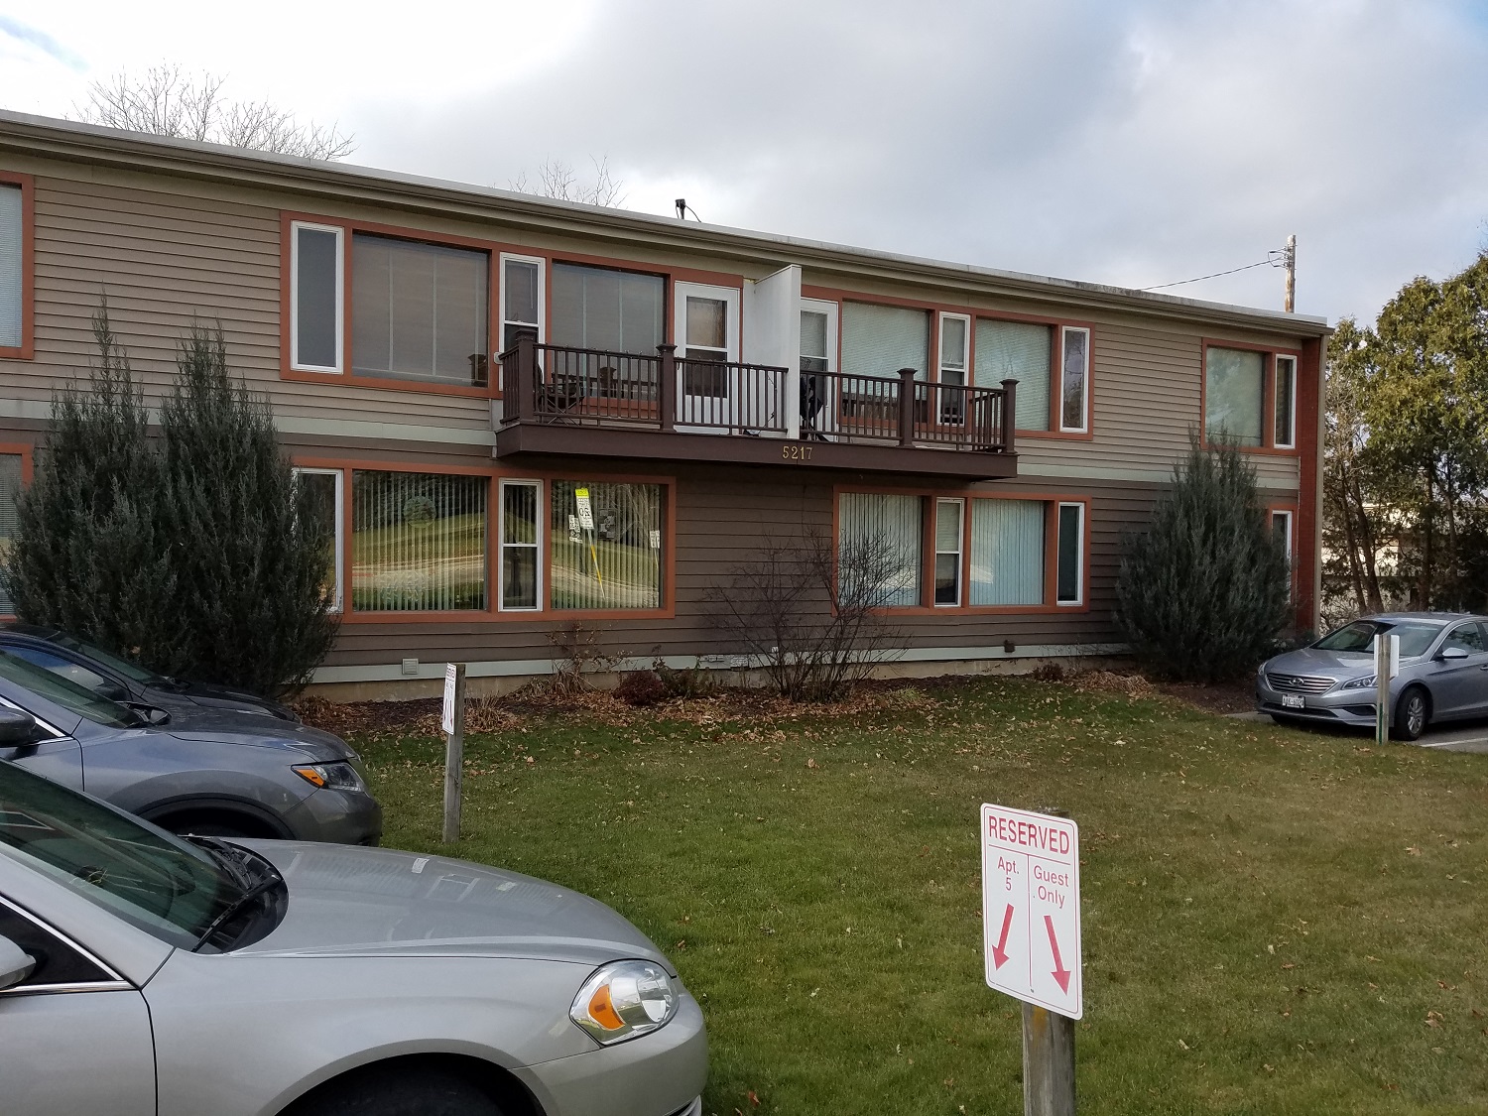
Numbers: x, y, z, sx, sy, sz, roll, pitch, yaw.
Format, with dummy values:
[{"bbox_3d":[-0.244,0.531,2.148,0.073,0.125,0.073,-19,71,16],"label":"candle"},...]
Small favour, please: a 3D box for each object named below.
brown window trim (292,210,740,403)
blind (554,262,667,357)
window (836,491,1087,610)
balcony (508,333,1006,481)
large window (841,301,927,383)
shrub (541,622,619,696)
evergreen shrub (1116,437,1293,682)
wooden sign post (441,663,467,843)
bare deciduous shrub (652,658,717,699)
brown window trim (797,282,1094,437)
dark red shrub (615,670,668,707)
[{"bbox_3d":[-2.604,-2.895,13.786,5.786,1.883,0.160,1,0,-27],"label":"brown window trim"},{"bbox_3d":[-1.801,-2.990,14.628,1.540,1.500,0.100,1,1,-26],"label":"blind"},{"bbox_3d":[3.479,-0.065,17.136,4.850,1.900,0.150,1,1,-26],"label":"window"},{"bbox_3d":[0.450,-1.871,14.761,7.250,1.399,1.002,1,0,-27],"label":"balcony"},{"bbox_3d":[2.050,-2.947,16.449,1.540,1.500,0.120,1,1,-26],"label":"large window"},{"bbox_3d":[-2.045,1.269,13.943,0.880,0.900,0.700,1,1,-26],"label":"shrub"},{"bbox_3d":[7.017,0.026,17.015,2.500,3.600,2.500,1,0,-27],"label":"evergreen shrub"},{"bbox_3d":[-1.962,1.330,7.590,0.100,1.230,0.300,4,-1,-27],"label":"wooden sign post"},{"bbox_3d":[-0.772,1.558,14.403,0.730,0.480,0.600,1,1,-26],"label":"bare deciduous shrub"},{"bbox_3d":[3.057,-2.842,16.683,5.743,1.883,0.160,1,0,-27],"label":"brown window trim"},{"bbox_3d":[-1.271,1.625,13.883,0.600,0.440,0.550,1,1,0],"label":"dark red shrub"}]

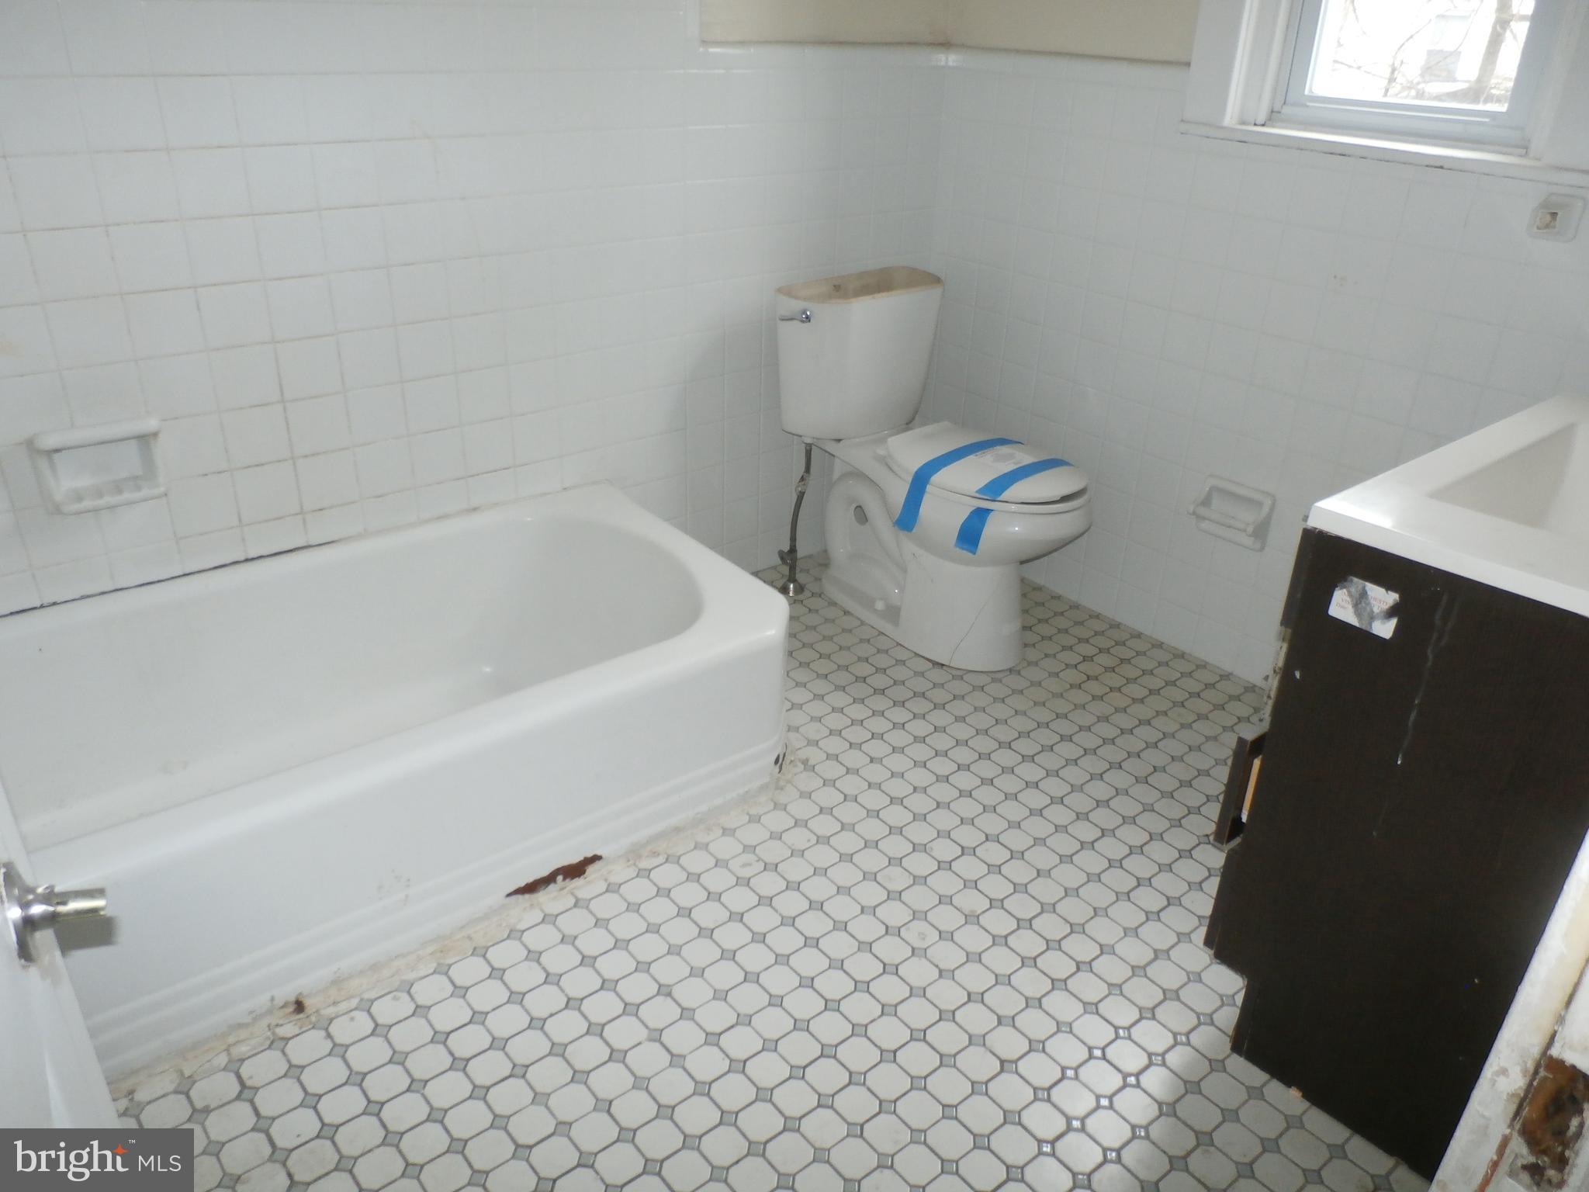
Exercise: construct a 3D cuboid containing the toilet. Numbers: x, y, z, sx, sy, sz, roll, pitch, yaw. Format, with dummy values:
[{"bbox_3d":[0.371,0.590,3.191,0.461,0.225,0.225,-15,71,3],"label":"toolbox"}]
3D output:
[{"bbox_3d":[0.324,-0.286,2.638,0.454,0.738,0.735,-19,34,-35],"label":"toilet"}]

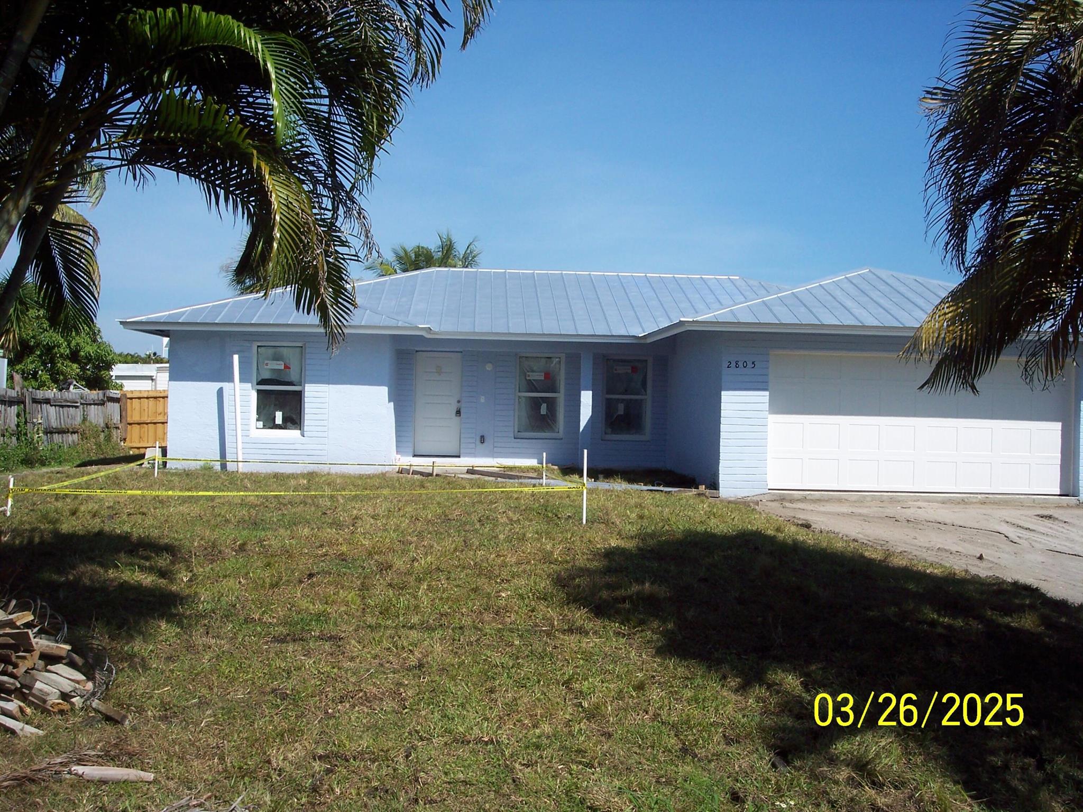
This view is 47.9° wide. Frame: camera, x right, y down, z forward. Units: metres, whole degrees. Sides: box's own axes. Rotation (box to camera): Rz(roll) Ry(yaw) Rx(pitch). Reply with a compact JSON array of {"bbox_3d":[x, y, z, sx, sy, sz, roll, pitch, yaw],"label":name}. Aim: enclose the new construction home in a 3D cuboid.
[{"bbox_3d":[1.111,-0.898,25.878,17.376,4.266,15.704,1,1,-2],"label":"new construction home"}]

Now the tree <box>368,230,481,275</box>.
[{"bbox_3d":[-4.496,-2.953,46.070,4.800,7.398,4.800,1,1,-2],"label":"tree"}]

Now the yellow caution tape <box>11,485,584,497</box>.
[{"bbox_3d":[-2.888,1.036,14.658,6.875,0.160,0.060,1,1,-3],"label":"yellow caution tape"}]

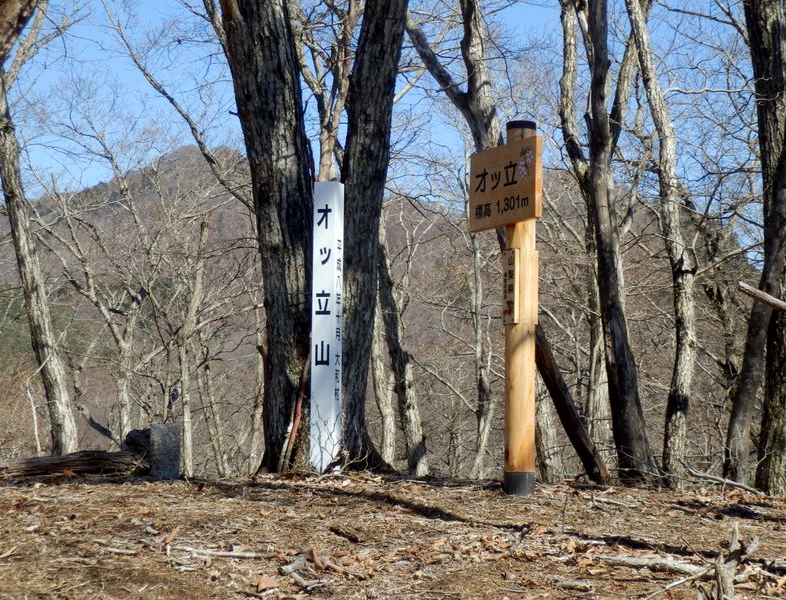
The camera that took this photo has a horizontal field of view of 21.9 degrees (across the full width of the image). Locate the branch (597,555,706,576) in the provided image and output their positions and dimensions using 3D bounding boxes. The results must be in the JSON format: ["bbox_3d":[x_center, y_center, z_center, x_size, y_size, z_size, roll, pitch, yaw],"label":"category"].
[{"bbox_3d":[1.015,1.044,8.000,0.493,0.035,0.039,2,-2,38],"label":"branch"}]

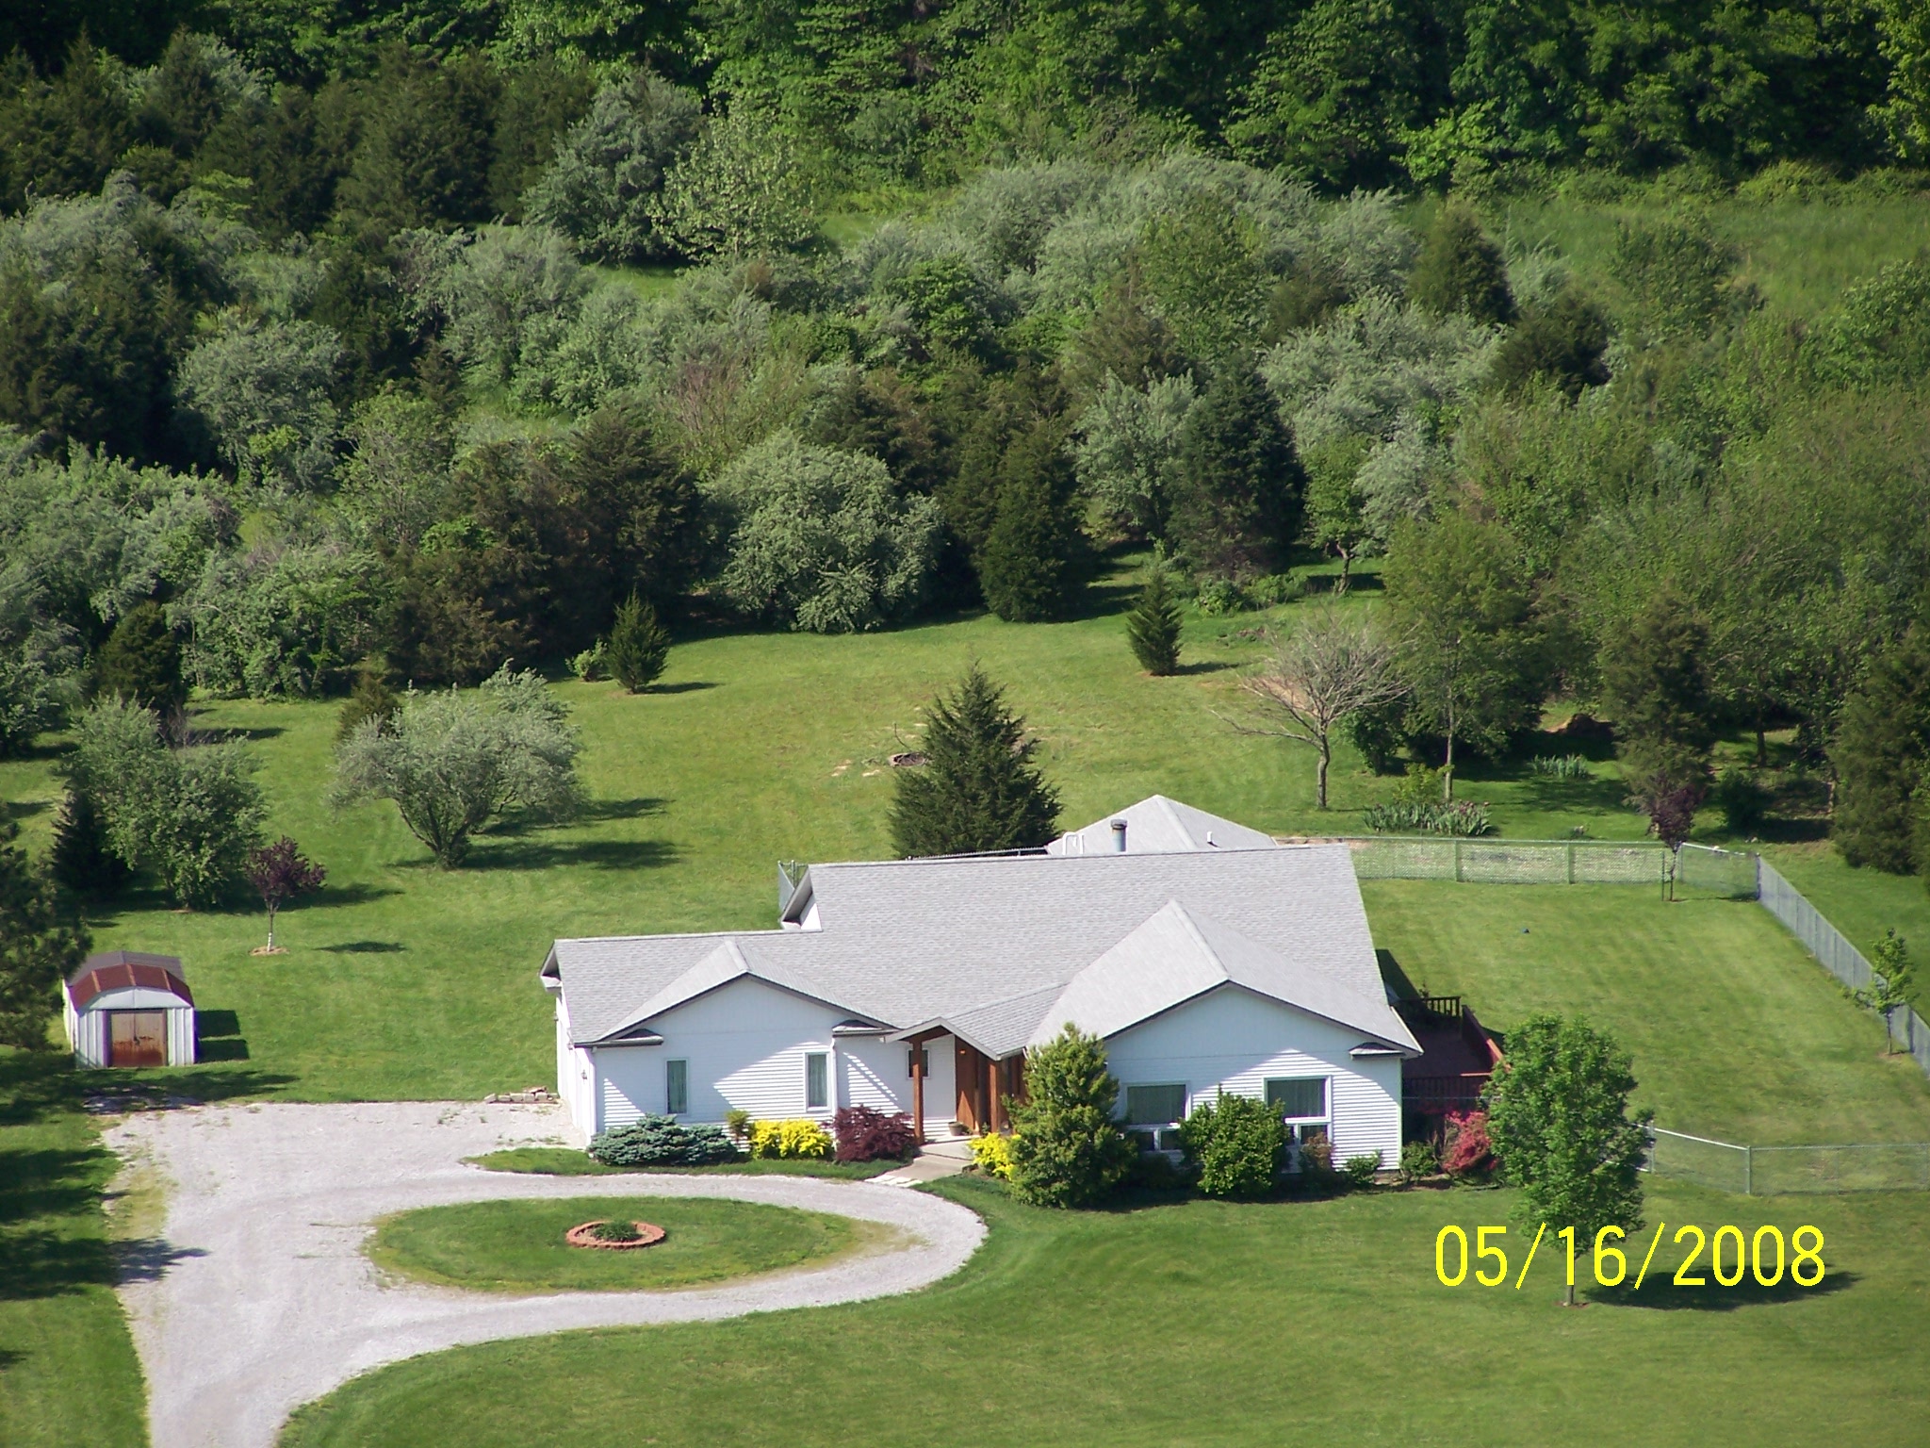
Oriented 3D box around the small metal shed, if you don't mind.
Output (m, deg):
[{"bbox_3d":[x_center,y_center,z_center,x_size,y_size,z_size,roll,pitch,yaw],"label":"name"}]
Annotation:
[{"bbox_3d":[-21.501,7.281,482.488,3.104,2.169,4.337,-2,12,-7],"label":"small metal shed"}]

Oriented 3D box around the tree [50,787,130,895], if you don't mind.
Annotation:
[{"bbox_3d":[-23.300,3.033,500.480,2.090,2.798,2.027,0,12,0],"label":"tree"}]

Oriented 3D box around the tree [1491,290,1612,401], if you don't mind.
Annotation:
[{"bbox_3d":[17.147,-10.976,550.341,3.535,3.335,3.535,-2,12,-7],"label":"tree"}]

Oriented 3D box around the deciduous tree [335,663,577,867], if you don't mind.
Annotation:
[{"bbox_3d":[-13.592,1.265,502.728,6.745,5.139,6.542,0,12,0],"label":"deciduous tree"}]

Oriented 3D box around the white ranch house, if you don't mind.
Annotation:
[{"bbox_3d":[-0.450,6.316,477.641,20.606,5.971,23.854,-2,12,-7],"label":"white ranch house"}]

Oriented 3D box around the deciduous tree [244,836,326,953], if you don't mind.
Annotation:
[{"bbox_3d":[-17.847,4.451,493.127,2.178,3.088,2.178,-2,12,-7],"label":"deciduous tree"}]

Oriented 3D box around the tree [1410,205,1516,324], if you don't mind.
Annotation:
[{"bbox_3d":[15.169,-13.864,572.135,3.216,3.879,3.120,0,12,0],"label":"tree"}]

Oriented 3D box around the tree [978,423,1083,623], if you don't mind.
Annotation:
[{"bbox_3d":[1.880,-5.832,538.600,2.986,5.603,2.896,0,12,0],"label":"tree"}]

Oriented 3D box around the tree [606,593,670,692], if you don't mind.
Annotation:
[{"bbox_3d":[-9.232,-2.250,523.940,1.767,2.840,1.767,-2,12,-7],"label":"tree"}]

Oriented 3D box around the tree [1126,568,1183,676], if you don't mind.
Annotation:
[{"bbox_3d":[5.339,-2.897,531.033,1.535,3.005,1.489,0,12,0],"label":"tree"}]

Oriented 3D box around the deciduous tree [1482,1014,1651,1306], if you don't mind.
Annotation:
[{"bbox_3d":[14.481,10.555,451.886,3.995,6.980,3.876,0,12,0],"label":"deciduous tree"}]

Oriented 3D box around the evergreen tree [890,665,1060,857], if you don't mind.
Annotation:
[{"bbox_3d":[0.244,1.222,500.520,4.585,5.772,4.585,-2,12,-7],"label":"evergreen tree"}]

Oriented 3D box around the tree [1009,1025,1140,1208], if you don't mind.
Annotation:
[{"bbox_3d":[2.612,9.576,466.273,3.221,4.357,3.221,-1,12,0],"label":"tree"}]

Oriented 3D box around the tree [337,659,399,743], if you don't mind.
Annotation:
[{"bbox_3d":[-16.426,-0.498,516.720,1.826,2.676,1.826,-2,12,-7],"label":"tree"}]

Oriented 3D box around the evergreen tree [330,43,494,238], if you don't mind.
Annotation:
[{"bbox_3d":[-17.074,-17.877,582.196,5.051,6.003,4.900,0,12,0],"label":"evergreen tree"}]

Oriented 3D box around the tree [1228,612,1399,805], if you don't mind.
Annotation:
[{"bbox_3d":[9.606,-0.388,512.199,4.650,5.383,4.510,0,12,0],"label":"tree"}]

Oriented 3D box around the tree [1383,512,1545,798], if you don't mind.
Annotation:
[{"bbox_3d":[13.505,-1.822,508.391,4.373,8.038,4.373,-2,12,-7],"label":"tree"}]

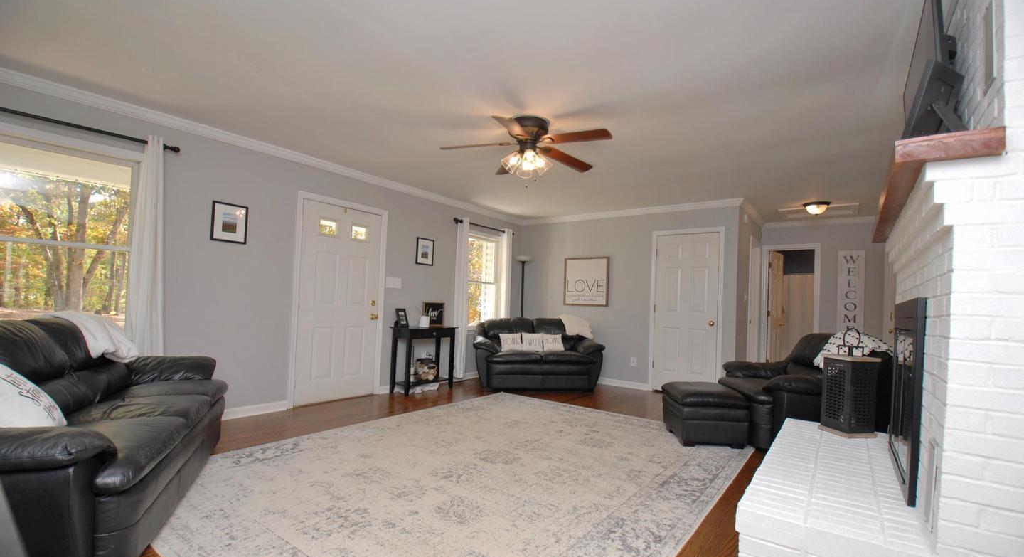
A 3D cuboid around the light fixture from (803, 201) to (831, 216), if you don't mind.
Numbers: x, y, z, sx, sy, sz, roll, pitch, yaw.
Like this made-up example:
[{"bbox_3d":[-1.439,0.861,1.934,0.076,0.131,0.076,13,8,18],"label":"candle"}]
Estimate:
[{"bbox_3d":[3.677,-0.833,5.145,0.280,0.145,0.280,0,-4,38],"label":"light fixture"}]

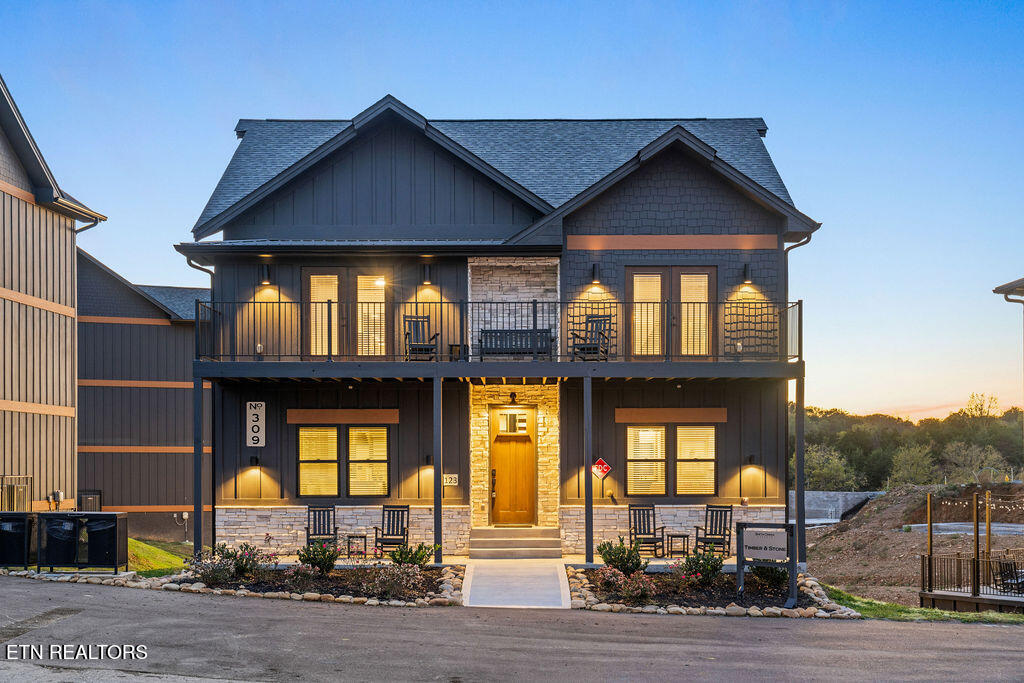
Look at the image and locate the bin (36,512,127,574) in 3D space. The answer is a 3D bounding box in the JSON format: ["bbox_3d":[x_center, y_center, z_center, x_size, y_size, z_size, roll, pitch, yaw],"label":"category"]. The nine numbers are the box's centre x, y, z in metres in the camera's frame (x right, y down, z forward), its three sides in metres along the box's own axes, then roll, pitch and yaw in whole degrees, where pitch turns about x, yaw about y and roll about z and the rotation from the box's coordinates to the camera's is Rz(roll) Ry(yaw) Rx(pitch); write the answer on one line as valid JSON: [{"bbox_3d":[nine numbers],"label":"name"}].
[{"bbox_3d":[-9.050,4.233,25.000,1.700,1.250,0.750,0,-2,0],"label":"bin"}]

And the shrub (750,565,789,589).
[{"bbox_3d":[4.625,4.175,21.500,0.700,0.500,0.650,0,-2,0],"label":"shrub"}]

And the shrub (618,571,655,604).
[{"bbox_3d":[2.230,4.397,21.400,0.660,0.580,0.620,0,-2,0],"label":"shrub"}]

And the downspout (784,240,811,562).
[{"bbox_3d":[5.851,1.154,24.400,0.560,6.700,0.130,0,-2,0],"label":"downspout"}]

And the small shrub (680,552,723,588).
[{"bbox_3d":[3.426,4.131,21.600,0.770,0.660,0.720,0,-2,0],"label":"small shrub"}]

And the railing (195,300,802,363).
[{"bbox_3d":[-0.255,-0.049,23.450,11.550,1.420,1.680,0,-2,0],"label":"railing"}]

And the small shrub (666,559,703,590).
[{"bbox_3d":[3.191,4.310,22.100,0.680,0.580,0.640,0,-2,0],"label":"small shrub"}]

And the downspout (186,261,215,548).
[{"bbox_3d":[-6.518,1.360,25.000,0.550,6.300,0.250,0,-2,0],"label":"downspout"}]

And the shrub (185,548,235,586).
[{"bbox_3d":[-5.393,4.047,21.300,0.880,0.670,0.800,0,-2,0],"label":"shrub"}]

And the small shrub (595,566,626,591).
[{"bbox_3d":[1.757,4.205,21.200,0.570,0.440,0.540,0,-2,0],"label":"small shrub"}]

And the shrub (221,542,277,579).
[{"bbox_3d":[-5.006,4.161,22.700,1.050,0.700,0.950,0,-2,0],"label":"shrub"}]

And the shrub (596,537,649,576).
[{"bbox_3d":[2.090,4.067,22.600,0.980,0.760,0.900,0,-2,0],"label":"shrub"}]

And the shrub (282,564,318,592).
[{"bbox_3d":[-3.930,4.394,22.200,0.660,0.500,0.620,0,-2,0],"label":"shrub"}]

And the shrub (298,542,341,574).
[{"bbox_3d":[-3.528,3.977,21.900,0.770,0.580,0.720,0,-2,0],"label":"shrub"}]

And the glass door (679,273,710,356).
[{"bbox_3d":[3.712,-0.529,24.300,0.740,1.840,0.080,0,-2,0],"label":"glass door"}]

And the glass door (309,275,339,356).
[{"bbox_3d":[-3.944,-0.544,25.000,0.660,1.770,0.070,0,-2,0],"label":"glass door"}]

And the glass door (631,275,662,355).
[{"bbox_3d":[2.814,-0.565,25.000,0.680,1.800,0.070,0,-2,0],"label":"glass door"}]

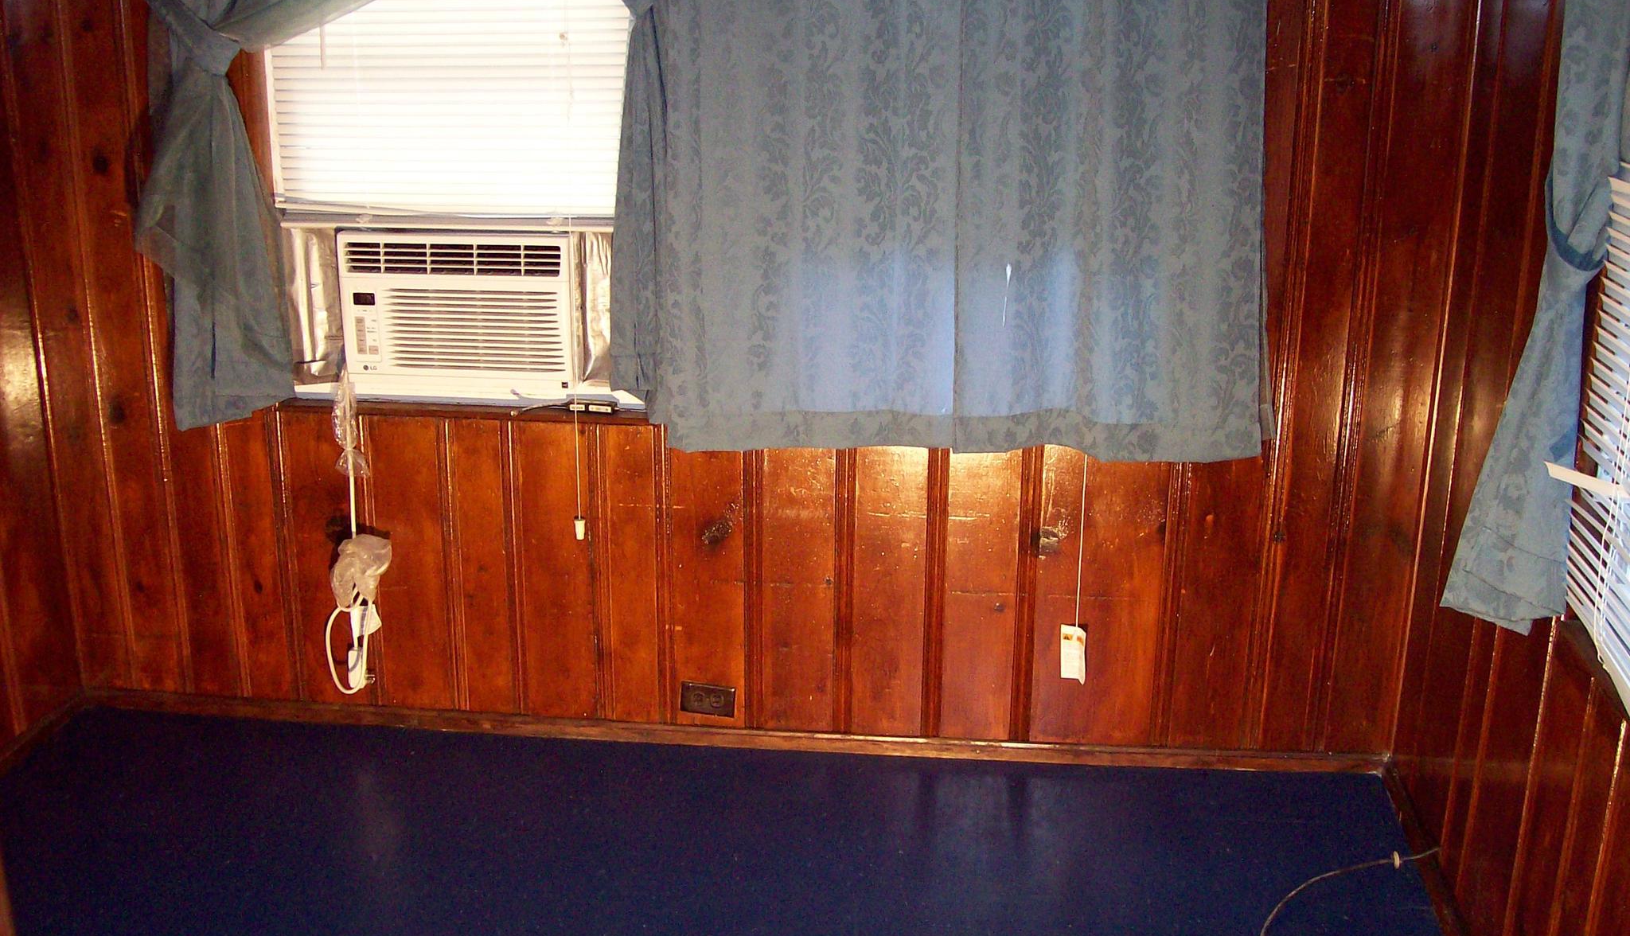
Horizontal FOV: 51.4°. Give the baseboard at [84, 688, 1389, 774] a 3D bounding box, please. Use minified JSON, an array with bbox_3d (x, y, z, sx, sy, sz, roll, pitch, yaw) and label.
[{"bbox_3d":[-0.220,0.557,3.583,2.792,0.038,0.020,2,17,6],"label":"baseboard"}]

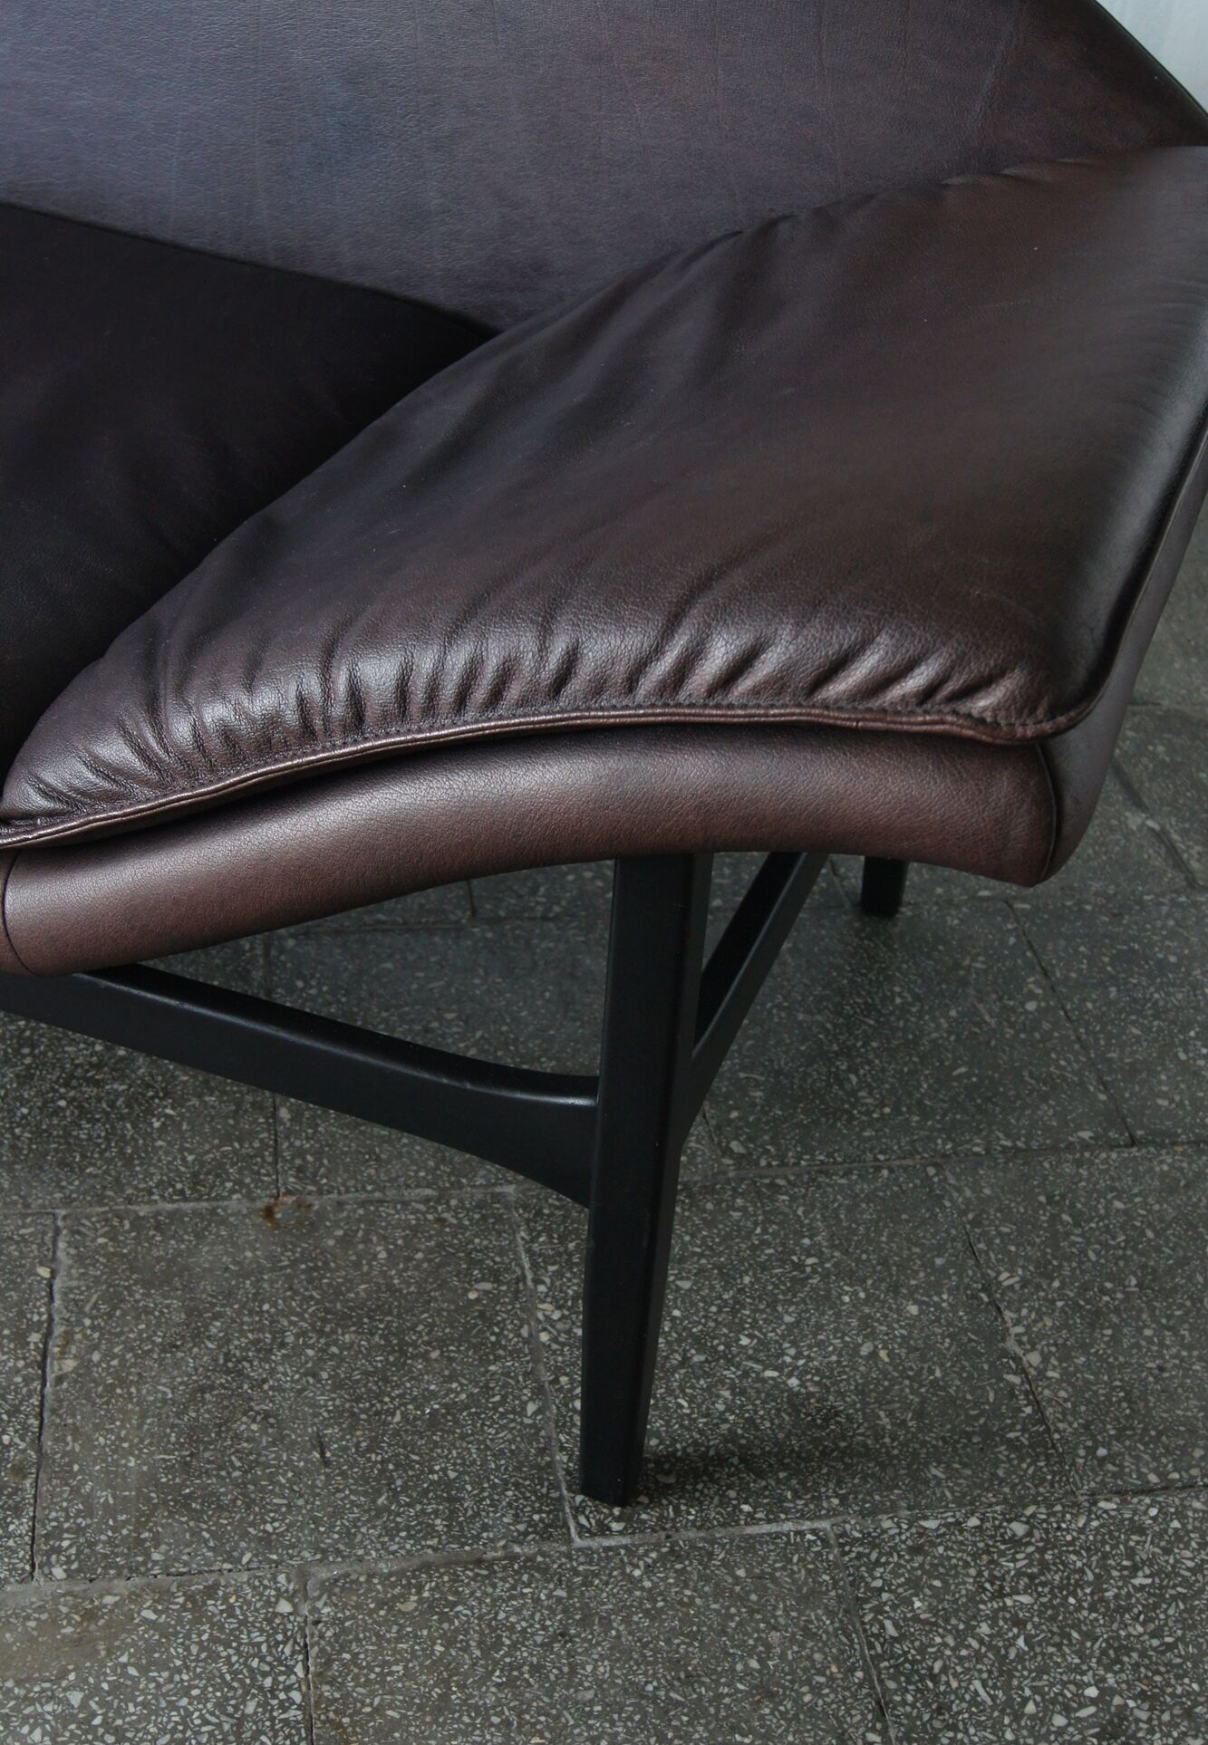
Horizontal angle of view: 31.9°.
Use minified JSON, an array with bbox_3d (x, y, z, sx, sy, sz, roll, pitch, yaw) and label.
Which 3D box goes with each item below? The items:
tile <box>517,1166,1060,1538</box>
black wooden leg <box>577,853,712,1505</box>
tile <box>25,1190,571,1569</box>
[{"bbox_3d":[0.090,0.250,1.122,0.248,0.020,0.248,-2,35,-9],"label":"tile"},{"bbox_3d":[0.011,0.144,0.919,0.031,0.376,0.034,13,36,13],"label":"black wooden leg"},{"bbox_3d":[-0.157,0.261,1.083,0.248,0.020,0.248,-2,35,-9],"label":"tile"}]

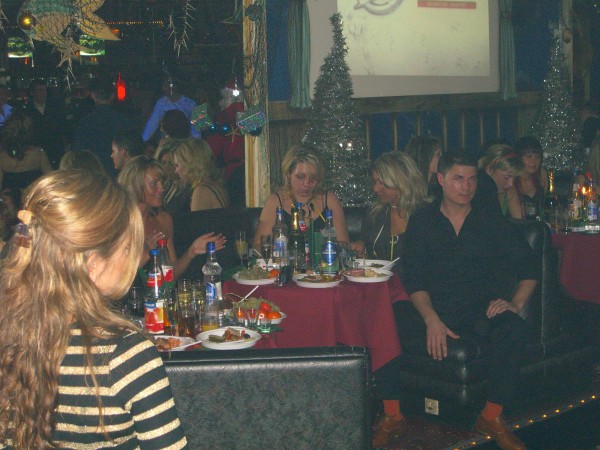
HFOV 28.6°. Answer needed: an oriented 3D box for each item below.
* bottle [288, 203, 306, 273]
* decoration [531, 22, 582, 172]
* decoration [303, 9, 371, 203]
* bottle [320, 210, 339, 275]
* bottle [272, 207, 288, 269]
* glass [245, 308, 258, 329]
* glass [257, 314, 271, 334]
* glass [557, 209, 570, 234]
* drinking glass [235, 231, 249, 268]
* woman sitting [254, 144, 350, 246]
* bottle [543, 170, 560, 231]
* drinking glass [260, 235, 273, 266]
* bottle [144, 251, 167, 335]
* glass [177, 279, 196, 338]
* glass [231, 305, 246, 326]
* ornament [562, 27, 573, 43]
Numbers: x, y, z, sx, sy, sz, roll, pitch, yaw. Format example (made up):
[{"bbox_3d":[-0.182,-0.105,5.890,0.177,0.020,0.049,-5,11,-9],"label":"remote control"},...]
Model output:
[{"bbox_3d":[-0.012,0.058,5.334,0.083,0.310,0.083,0,9,0],"label":"bottle"},{"bbox_3d":[1.980,-0.984,9.100,0.430,1.150,0.430,0,9,0],"label":"decoration"},{"bbox_3d":[0.213,-0.663,6.700,0.398,1.071,0.398,-1,9,0],"label":"decoration"},{"bbox_3d":[0.135,0.073,5.316,0.081,0.290,0.081,-1,9,0],"label":"bottle"},{"bbox_3d":[-0.091,0.060,5.437,0.069,0.282,0.069,-1,9,0],"label":"bottle"},{"bbox_3d":[-0.178,0.345,4.337,0.048,0.066,0.048,-1,9,0],"label":"glass"},{"bbox_3d":[-0.131,0.358,4.262,0.049,0.062,0.049,-1,9,0],"label":"glass"},{"bbox_3d":[1.432,-0.026,6.398,0.075,0.140,0.075,0,9,0],"label":"glass"},{"bbox_3d":[-0.272,0.113,5.450,0.060,0.170,0.060,0,9,0],"label":"drinking glass"},{"bbox_3d":[0.003,0.243,5.883,0.470,1.250,0.650,-1,9,-2],"label":"woman sitting"},{"bbox_3d":[1.378,-0.123,6.439,0.083,0.320,0.083,0,9,0],"label":"bottle"},{"bbox_3d":[-0.155,0.122,5.478,0.055,0.155,0.055,-1,9,0],"label":"drinking glass"},{"bbox_3d":[-0.525,0.240,4.264,0.072,0.303,0.072,-1,9,0],"label":"bottle"},{"bbox_3d":[-0.390,0.285,4.013,0.061,0.195,0.061,-1,8,0],"label":"glass"},{"bbox_3d":[-0.224,0.332,4.319,0.052,0.075,0.052,0,9,0],"label":"glass"},{"bbox_3d":[2.044,-1.447,9.000,0.074,0.112,0.074,-1,9,0],"label":"ornament"}]

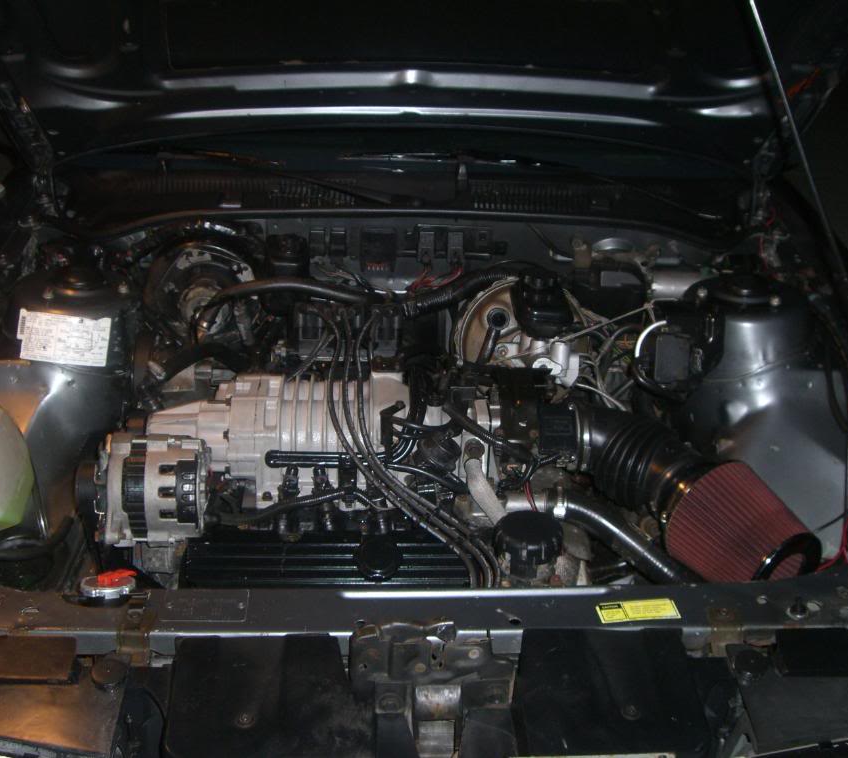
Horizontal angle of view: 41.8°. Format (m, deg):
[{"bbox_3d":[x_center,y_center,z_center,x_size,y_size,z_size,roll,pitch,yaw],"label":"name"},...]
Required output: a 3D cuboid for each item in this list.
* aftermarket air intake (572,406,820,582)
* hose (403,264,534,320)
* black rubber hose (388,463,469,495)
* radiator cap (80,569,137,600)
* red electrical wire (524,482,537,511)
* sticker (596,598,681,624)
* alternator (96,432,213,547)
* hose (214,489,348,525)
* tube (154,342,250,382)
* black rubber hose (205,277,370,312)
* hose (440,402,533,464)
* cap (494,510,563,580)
[{"bbox_3d":[0.346,0.155,1.440,0.320,0.170,0.160,32,40,28],"label":"aftermarket air intake"},{"bbox_3d":[0.067,-0.135,1.710,0.210,0.060,0.075,6,28,11],"label":"hose"},{"bbox_3d":[0.006,0.132,1.470,0.110,0.035,0.030,0,27,0],"label":"black rubber hose"},{"bbox_3d":[-0.366,0.240,1.285,0.066,0.032,0.066,0,12,0],"label":"radiator cap"},{"bbox_3d":[0.139,0.152,1.450,0.018,0.036,0.020,0,27,0],"label":"red electrical wire"},{"bbox_3d":[0.240,0.262,1.249,0.085,0.002,0.038,-4,27,-7],"label":"sticker"},{"bbox_3d":[-0.351,0.142,1.430,0.150,0.146,0.142,0,27,0],"label":"alternator"},{"bbox_3d":[-0.185,0.164,1.430,0.175,0.042,0.040,0,27,0],"label":"hose"},{"bbox_3d":[-0.327,-0.024,1.630,0.145,0.050,0.055,0,27,0],"label":"tube"},{"bbox_3d":[-0.206,-0.129,1.690,0.260,0.045,0.055,0,27,0],"label":"black rubber hose"},{"bbox_3d":[0.085,0.070,1.490,0.124,0.060,0.060,0,27,0],"label":"hose"},{"bbox_3d":[0.131,0.206,1.390,0.084,0.050,0.084,0,27,0],"label":"cap"}]

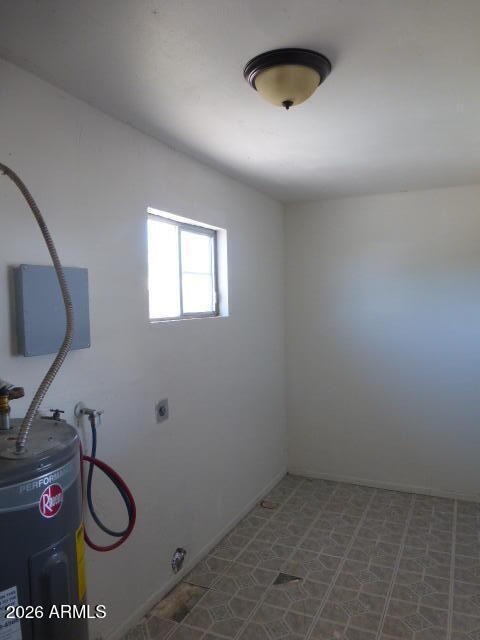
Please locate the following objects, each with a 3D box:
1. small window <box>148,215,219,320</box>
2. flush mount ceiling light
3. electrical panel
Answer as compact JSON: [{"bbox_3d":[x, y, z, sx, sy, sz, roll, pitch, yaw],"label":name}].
[{"bbox_3d":[-0.347,-0.299,2.831,0.070,0.597,0.873,0,3,26],"label":"small window"},{"bbox_3d":[0.179,-0.861,1.736,0.325,0.143,0.325,-1,3,0],"label":"flush mount ceiling light"},{"bbox_3d":[-0.725,-0.040,1.805,0.055,0.327,0.321,0,3,26],"label":"electrical panel"}]

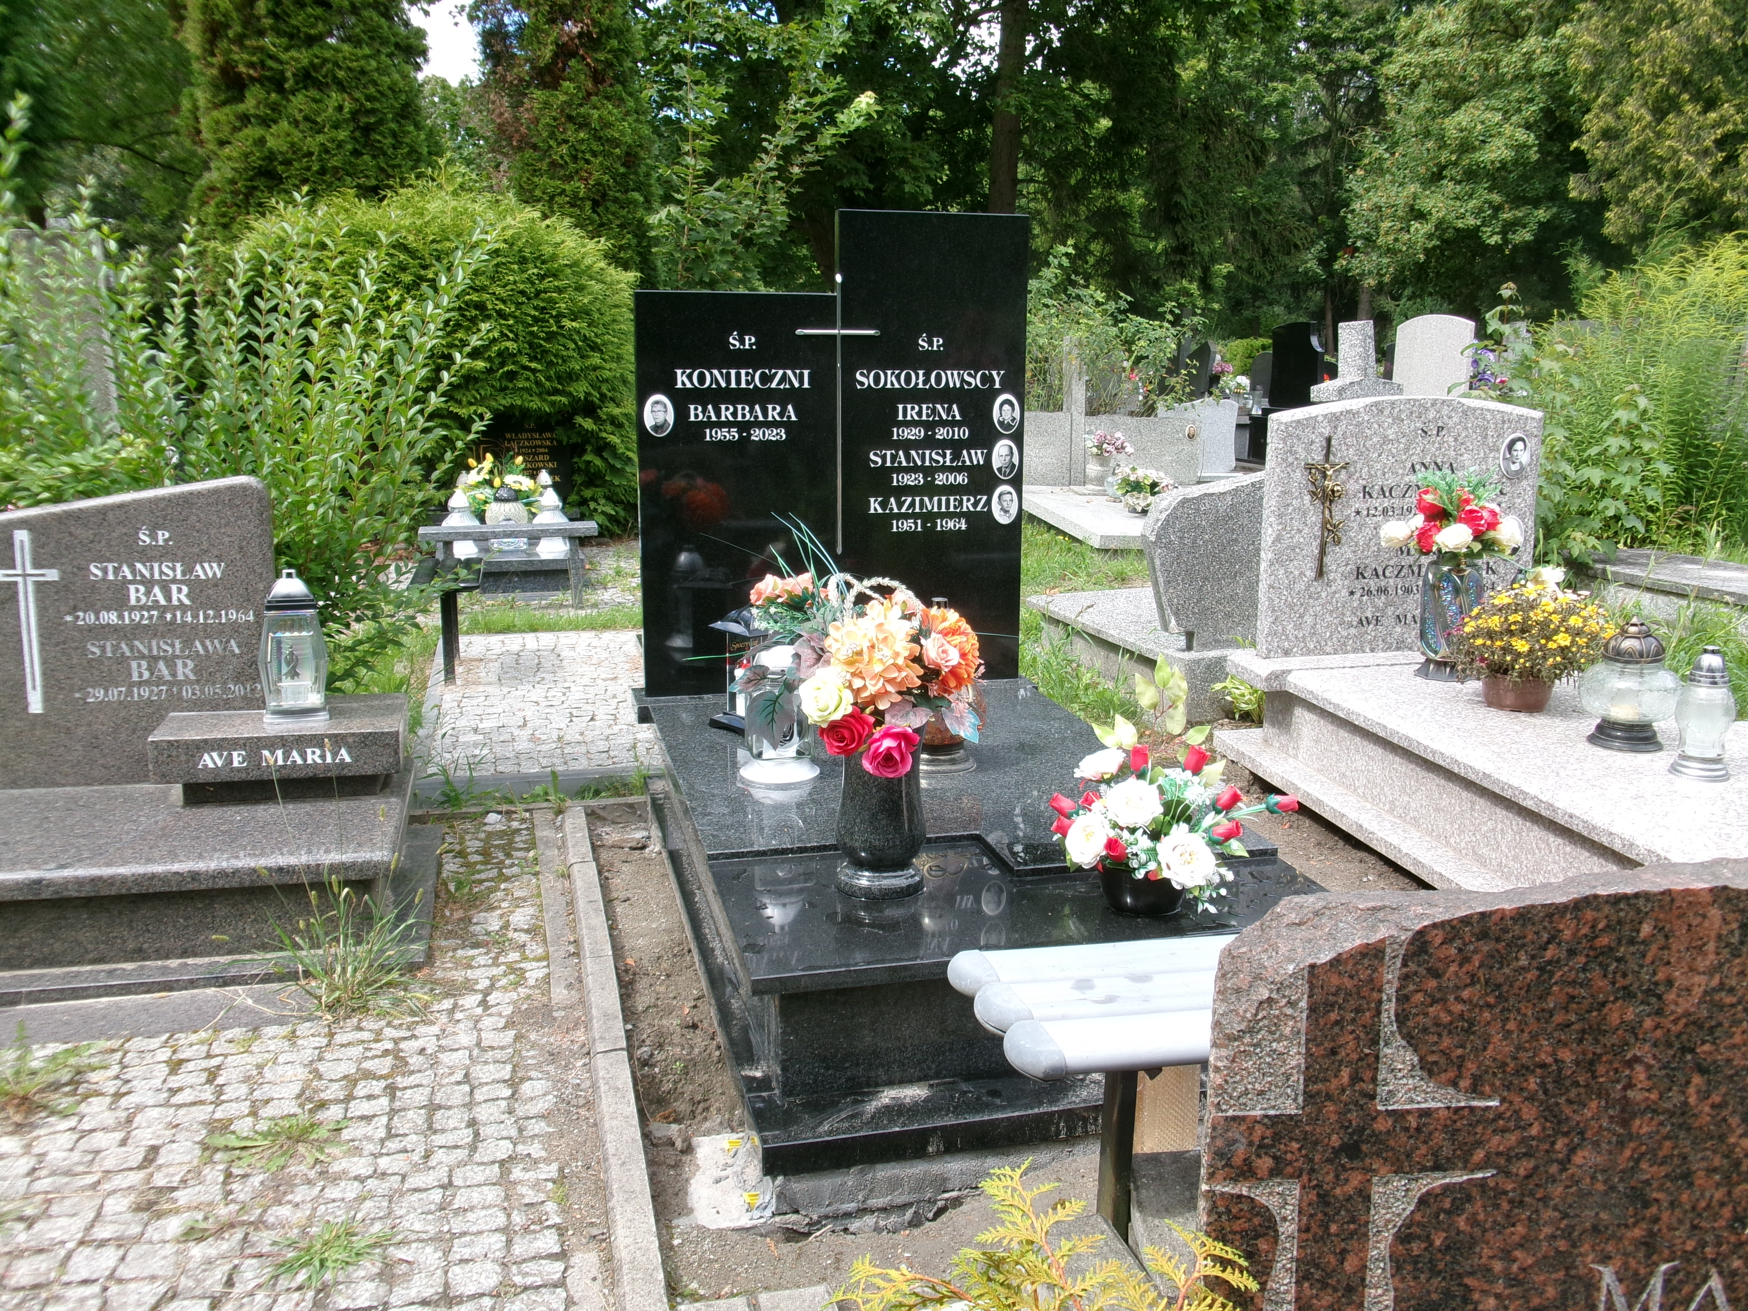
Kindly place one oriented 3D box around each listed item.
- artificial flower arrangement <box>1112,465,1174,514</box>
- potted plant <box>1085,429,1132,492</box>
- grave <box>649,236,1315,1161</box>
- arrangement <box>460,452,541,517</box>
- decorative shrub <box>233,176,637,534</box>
[{"bbox_3d":[1.878,-1.155,9.844,0.420,0.340,0.370,-2,12,-14],"label":"artificial flower arrangement"},{"bbox_3d":[1.813,-1.502,10.914,0.370,0.480,0.340,-2,12,-14],"label":"potted plant"},{"bbox_3d":[0.109,-0.190,3.079,1.130,1.660,1.921,-2,12,-14],"label":"grave"},{"bbox_3d":[-2.402,-1.067,9.095,0.500,0.470,0.400,-2,12,-14],"label":"arrangement"},{"bbox_3d":[-3.467,-2.349,11.235,3.371,2.803,2.889,-2,12,-14],"label":"decorative shrub"}]

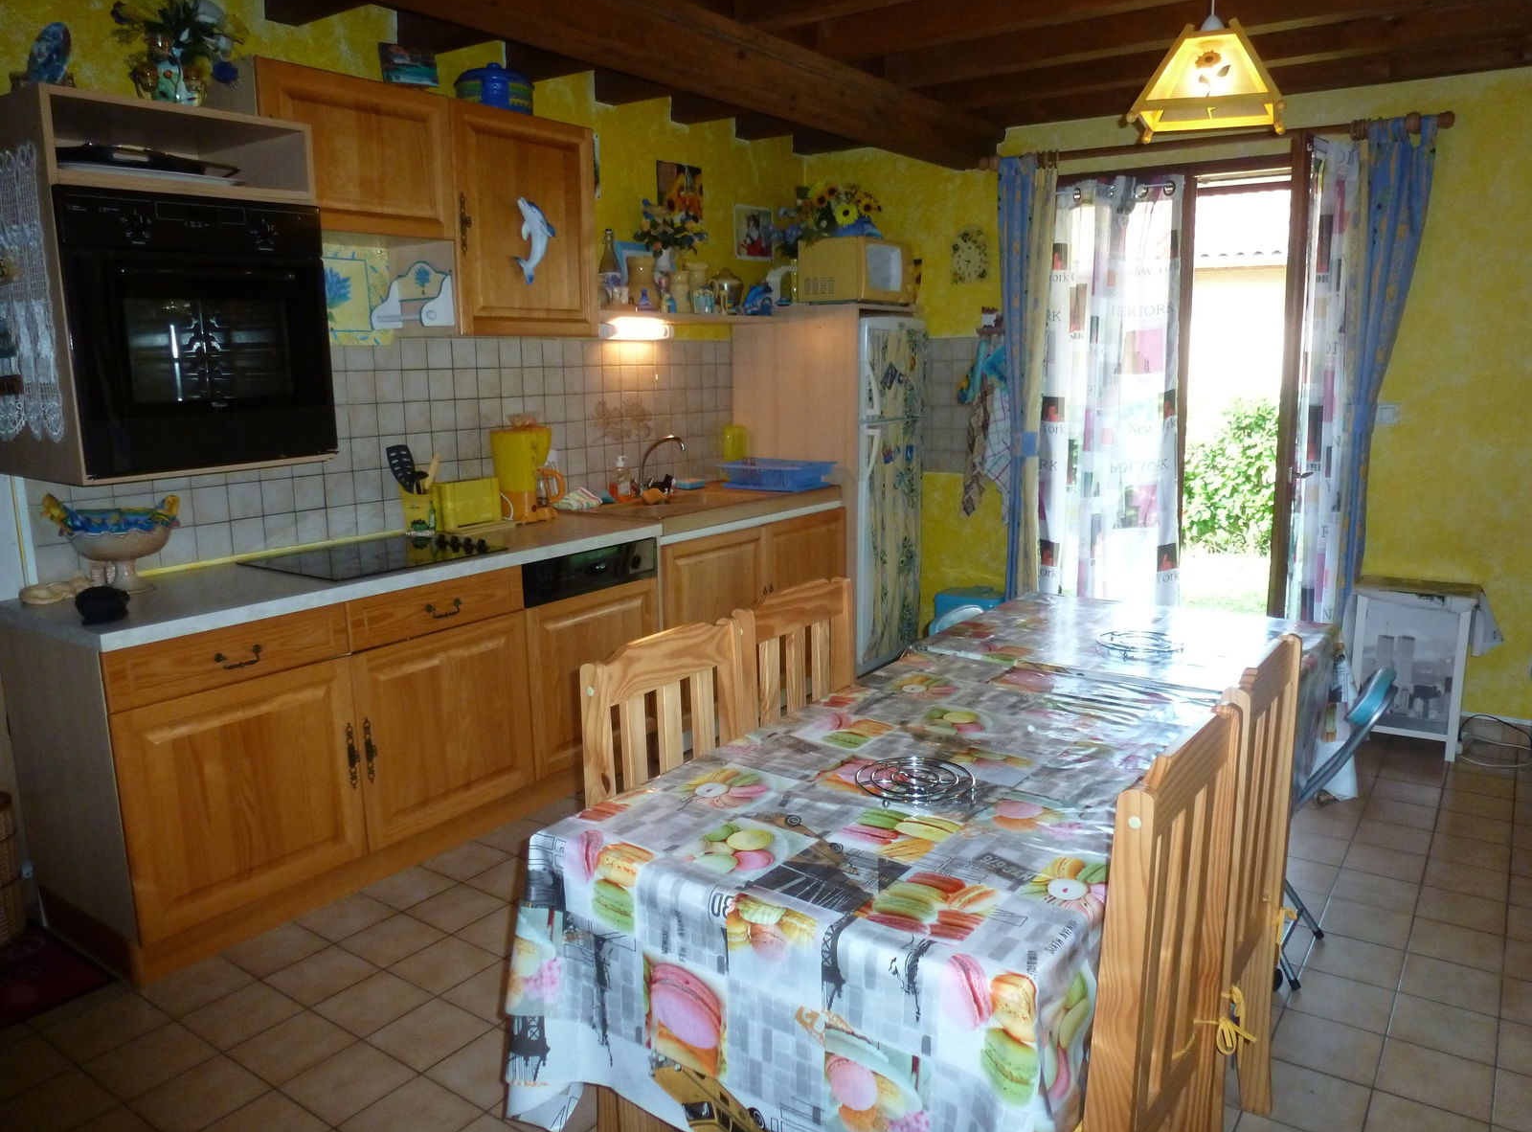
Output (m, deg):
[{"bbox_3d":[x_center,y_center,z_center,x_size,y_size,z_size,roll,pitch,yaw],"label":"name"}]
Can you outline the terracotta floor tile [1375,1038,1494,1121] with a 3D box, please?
[{"bbox_3d":[1.256,0.960,1.993,0.192,0.010,0.192,6,12,36],"label":"terracotta floor tile"}]

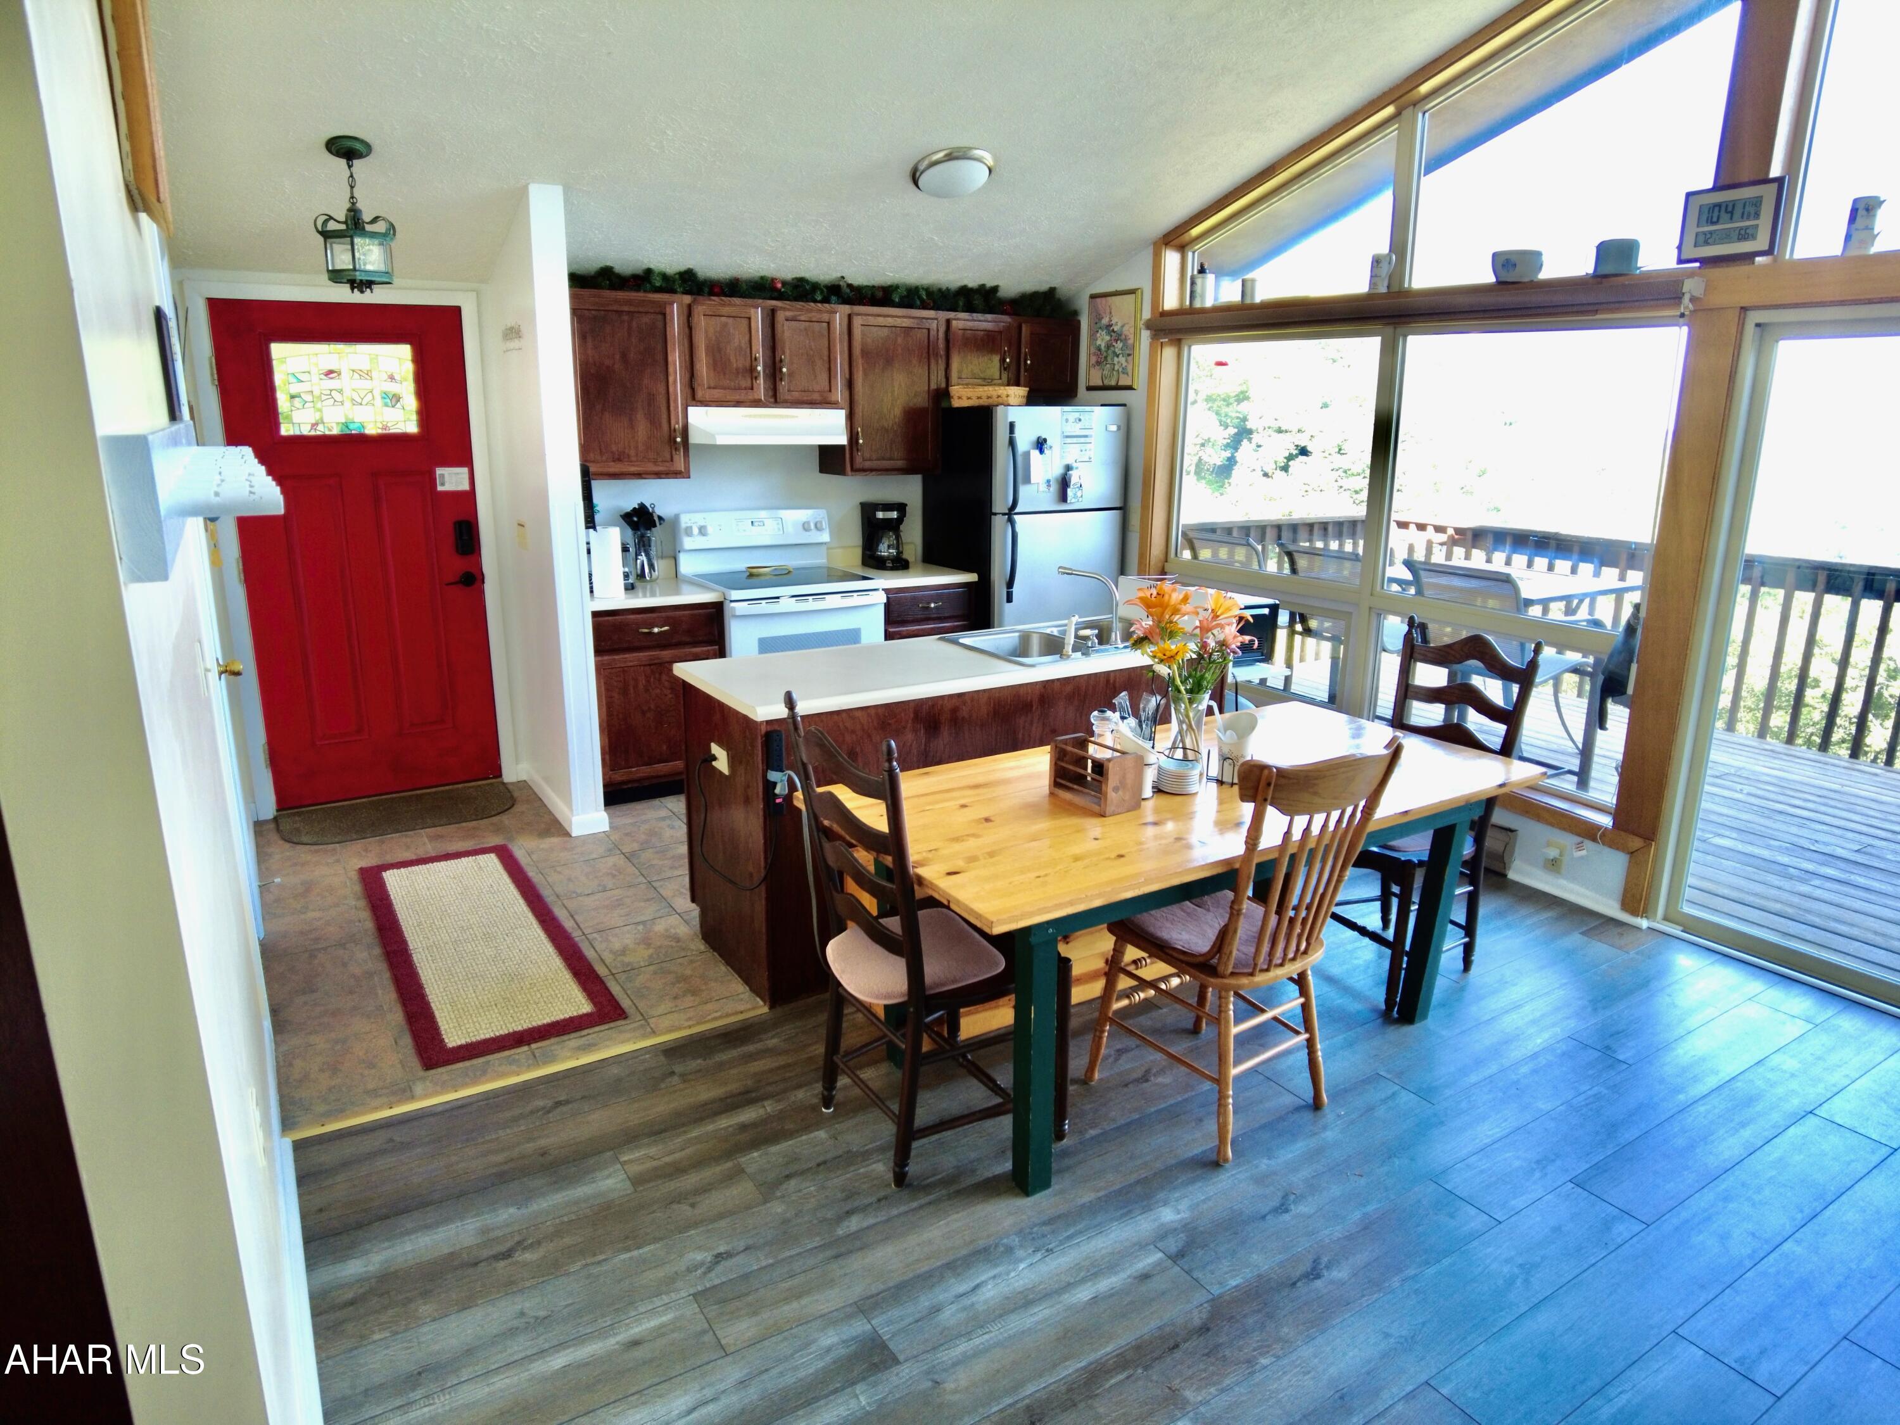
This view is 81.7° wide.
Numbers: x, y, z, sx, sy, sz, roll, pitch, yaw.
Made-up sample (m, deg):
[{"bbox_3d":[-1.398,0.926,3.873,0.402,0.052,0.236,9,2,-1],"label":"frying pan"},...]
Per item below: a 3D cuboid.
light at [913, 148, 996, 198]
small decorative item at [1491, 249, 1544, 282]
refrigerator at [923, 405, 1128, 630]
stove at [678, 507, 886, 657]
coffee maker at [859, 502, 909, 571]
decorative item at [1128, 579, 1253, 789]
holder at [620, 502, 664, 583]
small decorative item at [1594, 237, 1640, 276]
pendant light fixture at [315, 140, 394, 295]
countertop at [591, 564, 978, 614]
[{"bbox_3d":[0.015,-2.053,4.229,0.325,0.095,0.325,-10,2,0],"label":"light"},{"bbox_3d":[1.982,-1.559,3.829,0.145,0.107,0.140,-8,17,-31],"label":"small decorative item"},{"bbox_3d":[0.365,-0.733,5.850,0.825,1.720,0.720,-9,18,-32],"label":"refrigerator"},{"bbox_3d":[-0.794,-0.327,5.250,0.765,1.200,0.680,-9,18,-32],"label":"stove"},{"bbox_3d":[-0.333,-0.906,5.620,0.180,0.325,0.240,-6,17,-24],"label":"coffee maker"},{"bbox_3d":[0.641,-0.094,2.938,0.340,0.505,0.320,4,15,11],"label":"decorative item"},{"bbox_3d":[-1.409,-0.779,5.047,0.190,0.360,0.170,-8,17,-31],"label":"holder"},{"bbox_3d":[2.212,-1.509,3.647,0.125,0.107,0.130,-9,18,-32],"label":"small decorative item"},{"bbox_3d":[-1.913,-1.579,3.530,0.220,0.450,0.220,-8,17,-31],"label":"pendant light fixture"},{"bbox_3d":[-0.842,-0.605,5.193,1.910,0.045,0.635,-8,17,-31],"label":"countertop"}]

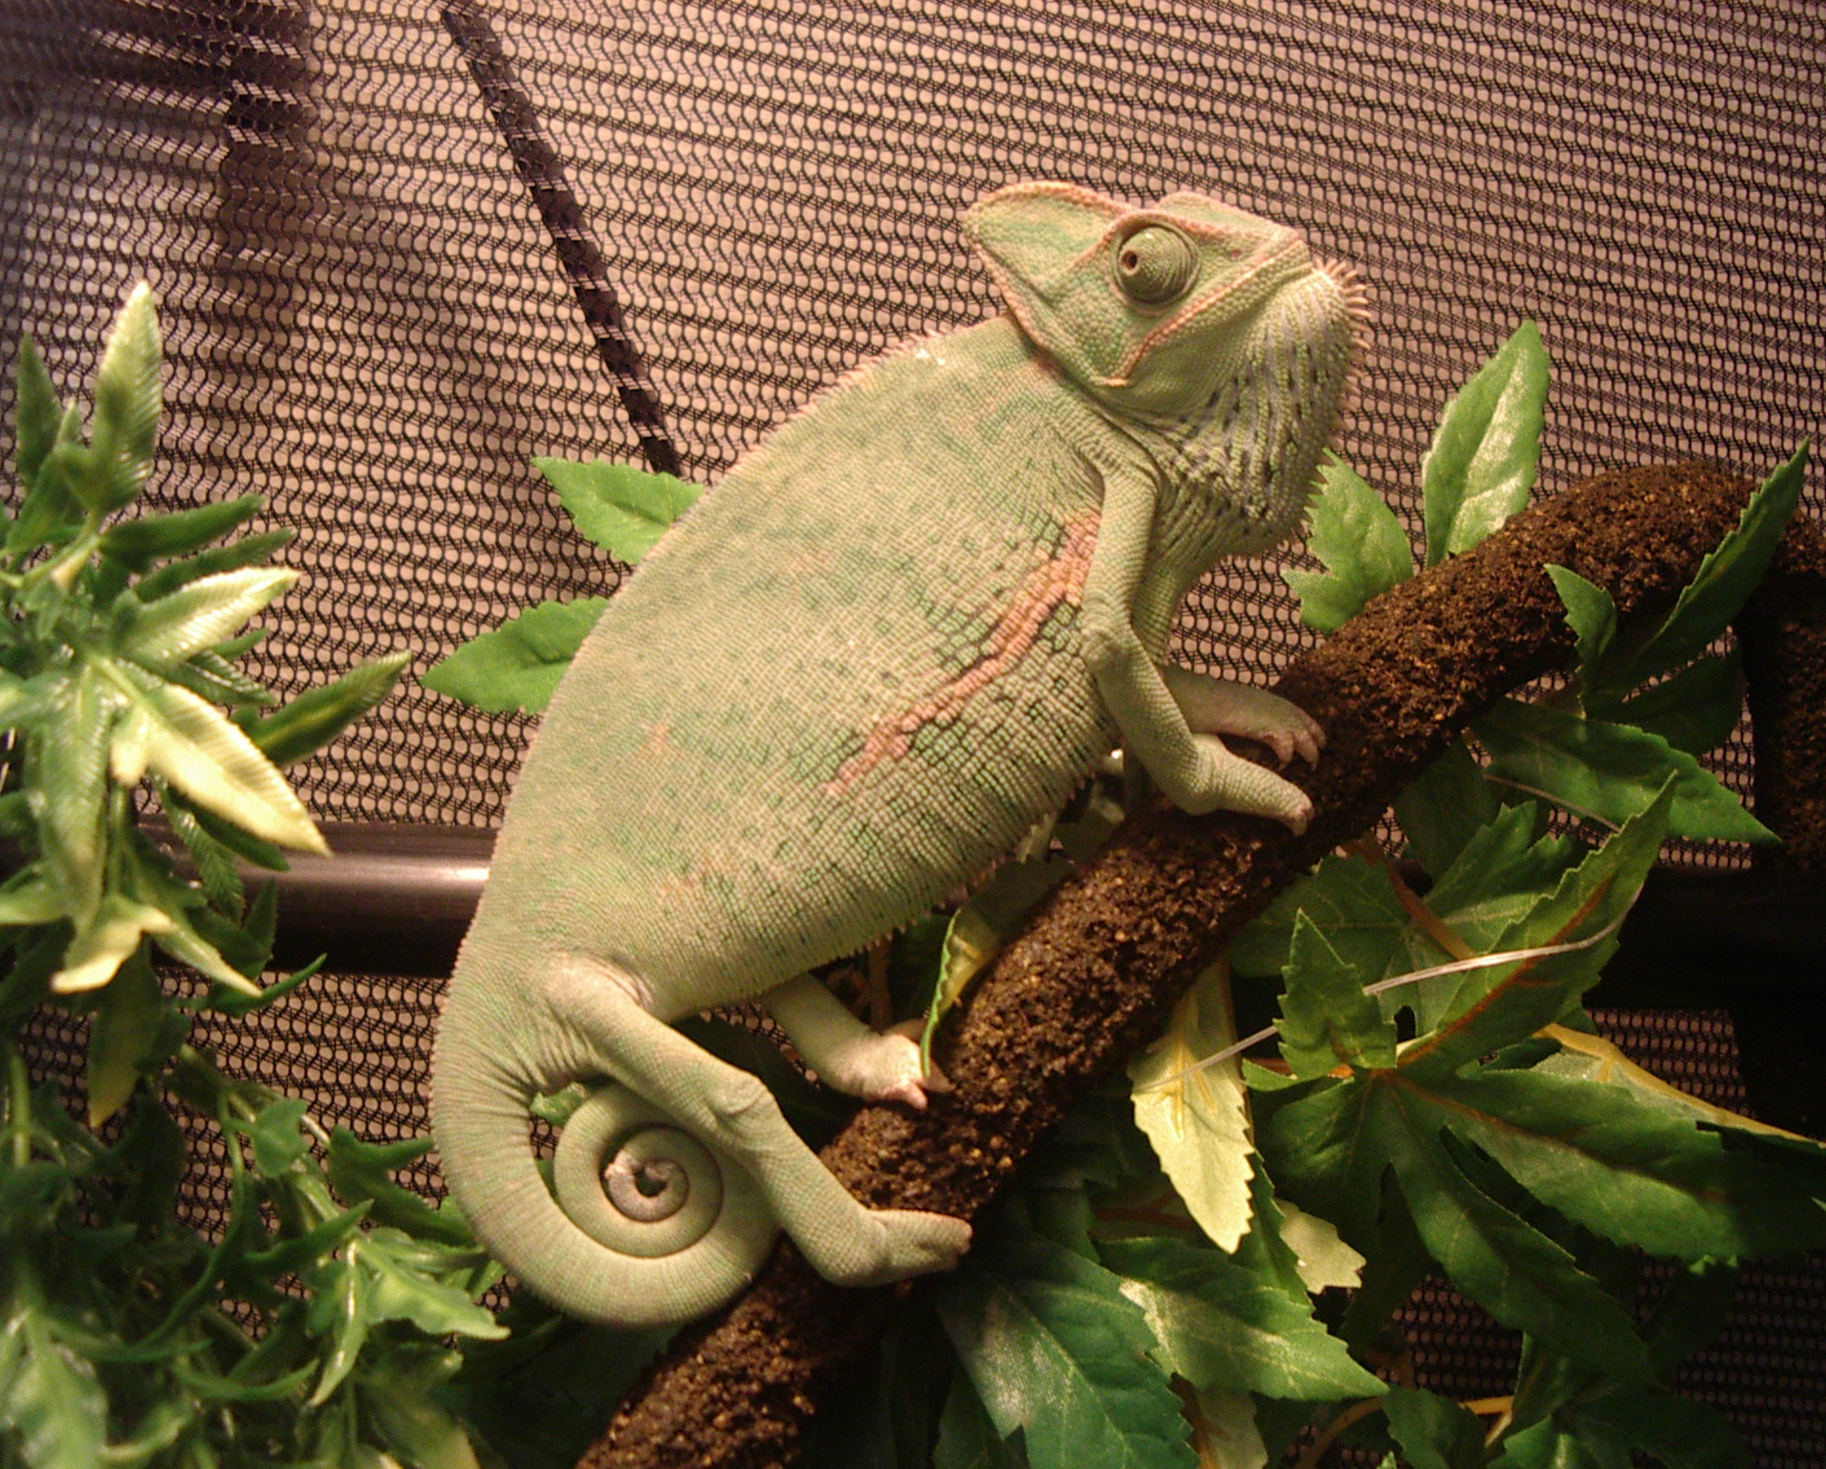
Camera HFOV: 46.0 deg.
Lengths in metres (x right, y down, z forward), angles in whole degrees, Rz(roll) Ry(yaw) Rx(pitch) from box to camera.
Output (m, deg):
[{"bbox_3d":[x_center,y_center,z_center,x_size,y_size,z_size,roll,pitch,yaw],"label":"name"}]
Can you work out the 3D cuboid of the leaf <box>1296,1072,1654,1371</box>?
[{"bbox_3d":[0.088,0.075,0.325,0.056,0.018,0.013,45,1,6],"label":"leaf"}]

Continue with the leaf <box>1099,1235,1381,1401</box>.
[{"bbox_3d":[0.050,0.088,0.325,0.042,0.019,0.011,24,-10,8],"label":"leaf"}]

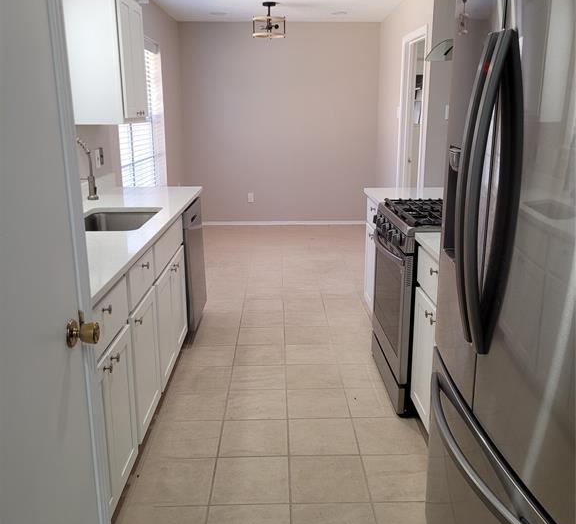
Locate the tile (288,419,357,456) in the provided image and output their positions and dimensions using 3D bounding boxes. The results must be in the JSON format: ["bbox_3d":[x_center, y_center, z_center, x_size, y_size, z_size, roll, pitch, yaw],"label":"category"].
[{"bbox_3d":[0.154,0.789,2.597,0.299,0.010,0.299,-1,15,-1],"label":"tile"}]

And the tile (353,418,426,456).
[{"bbox_3d":[0.458,0.785,2.602,0.299,0.010,0.299,-1,15,-1],"label":"tile"}]

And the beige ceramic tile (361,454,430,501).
[{"bbox_3d":[0.464,0.866,2.310,0.301,0.012,0.300,-1,15,-1],"label":"beige ceramic tile"}]

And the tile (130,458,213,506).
[{"bbox_3d":[-0.446,0.876,2.294,0.301,0.012,0.300,-1,15,-1],"label":"tile"}]

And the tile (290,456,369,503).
[{"bbox_3d":[0.161,0.873,2.319,0.302,0.012,0.302,-1,15,-1],"label":"tile"}]

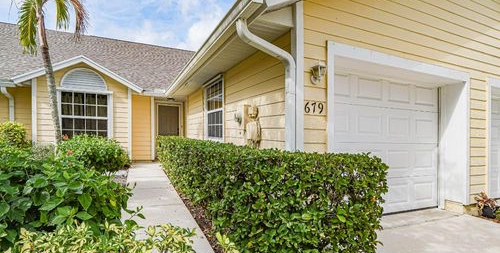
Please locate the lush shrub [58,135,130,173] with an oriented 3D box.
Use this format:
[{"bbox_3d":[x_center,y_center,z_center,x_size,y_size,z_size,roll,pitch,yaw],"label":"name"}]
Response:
[{"bbox_3d":[-3.998,0.740,6.758,1.500,0.880,1.300,2,-2,-23],"label":"lush shrub"}]

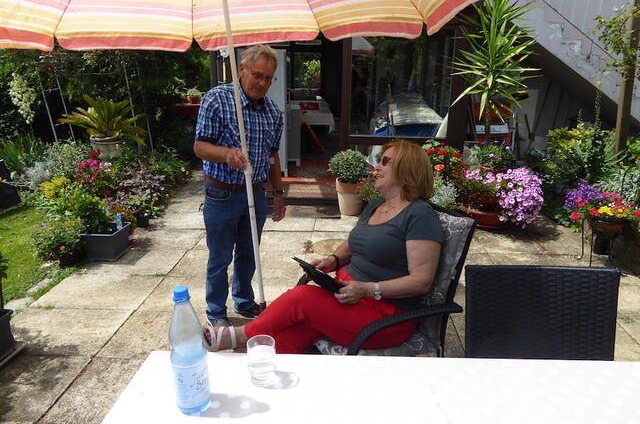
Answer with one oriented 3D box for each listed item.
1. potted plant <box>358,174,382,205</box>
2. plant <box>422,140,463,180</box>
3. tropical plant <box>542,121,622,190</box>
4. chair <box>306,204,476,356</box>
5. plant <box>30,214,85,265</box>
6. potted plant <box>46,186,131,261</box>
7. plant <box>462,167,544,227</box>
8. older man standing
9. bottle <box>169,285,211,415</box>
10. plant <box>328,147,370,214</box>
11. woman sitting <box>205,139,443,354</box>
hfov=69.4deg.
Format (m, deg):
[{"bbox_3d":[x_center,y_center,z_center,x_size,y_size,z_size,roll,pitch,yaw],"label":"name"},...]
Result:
[{"bbox_3d":[0.540,-0.204,4.827,0.300,0.420,0.300,0,17,0],"label":"potted plant"},{"bbox_3d":[1.240,-0.521,4.805,0.440,0.460,0.420,0,17,0],"label":"plant"},{"bbox_3d":[2.900,-0.560,5.158,0.850,0.850,0.750,0,17,0],"label":"tropical plant"},{"bbox_3d":[0.235,0.425,2.019,0.640,0.980,0.580,-6,18,-20],"label":"chair"},{"bbox_3d":[-2.070,0.215,3.752,0.380,0.380,0.360,0,17,0],"label":"plant"},{"bbox_3d":[-1.920,0.082,3.879,0.540,0.560,0.360,0,17,0],"label":"potted plant"},{"bbox_3d":[1.770,-0.141,4.536,0.750,0.520,0.620,0,18,0],"label":"plant"},{"bbox_3d":[-0.425,-0.086,2.610,0.500,1.600,0.380,-6,19,-19],"label":"older man standing"},{"bbox_3d":[-0.305,0.315,1.079,0.084,0.308,0.084,0,18,0],"label":"bottle"},{"bbox_3d":[0.310,-0.318,4.981,0.420,0.690,0.420,0,17,0],"label":"plant"},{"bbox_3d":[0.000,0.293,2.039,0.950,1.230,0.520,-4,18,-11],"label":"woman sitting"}]

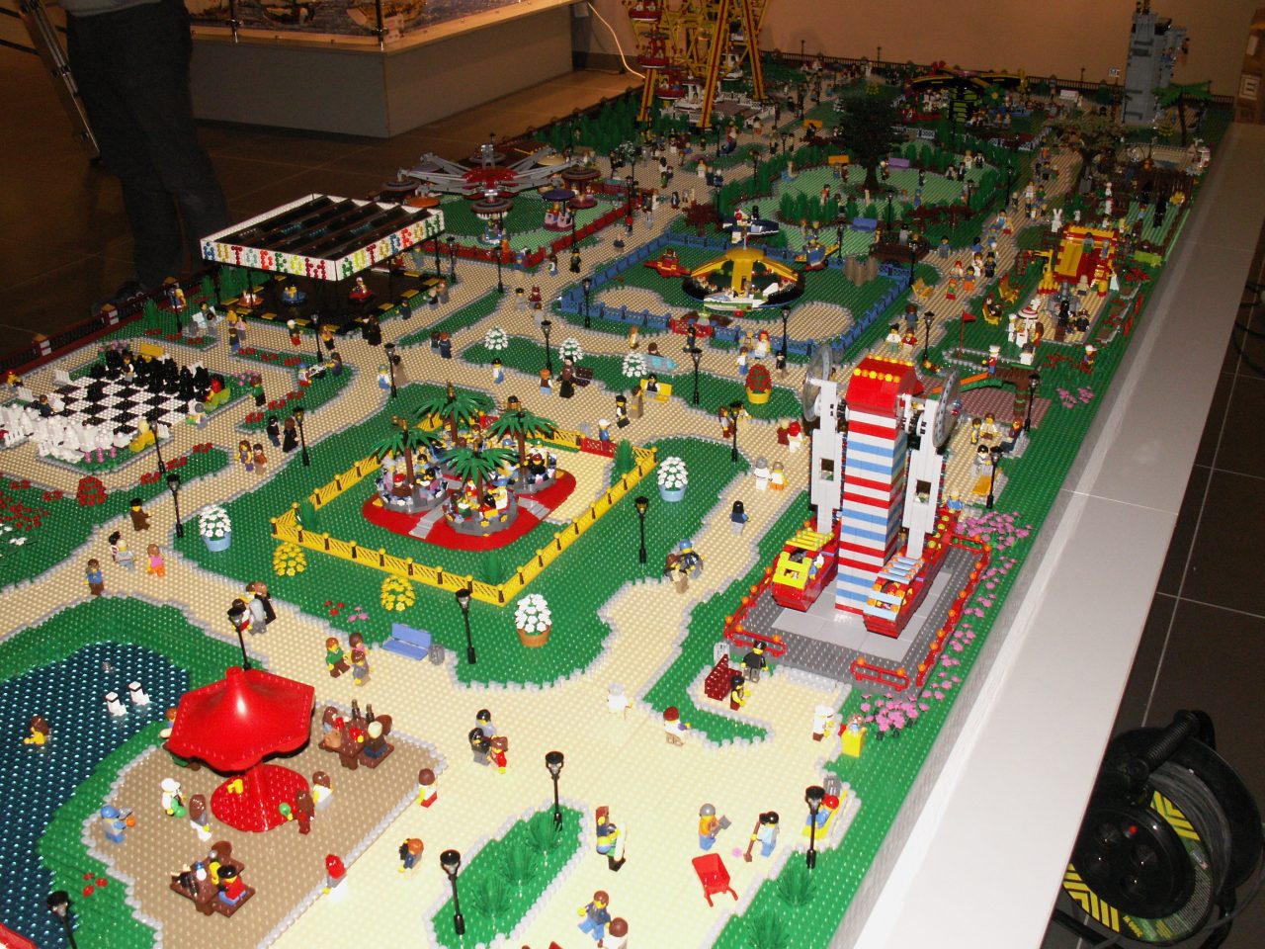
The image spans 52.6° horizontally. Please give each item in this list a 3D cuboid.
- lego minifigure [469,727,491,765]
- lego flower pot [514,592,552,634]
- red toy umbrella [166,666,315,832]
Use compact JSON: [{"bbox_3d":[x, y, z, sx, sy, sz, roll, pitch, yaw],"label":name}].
[{"bbox_3d":[-0.141,0.251,1.184,0.024,0.041,0.016,13,32,25],"label":"lego minifigure"},{"bbox_3d":[-0.102,0.148,1.306,0.038,0.054,0.038,0,28,0],"label":"lego flower pot"},{"bbox_3d":[-0.332,0.229,1.106,0.130,0.142,0.130,13,32,25],"label":"red toy umbrella"}]

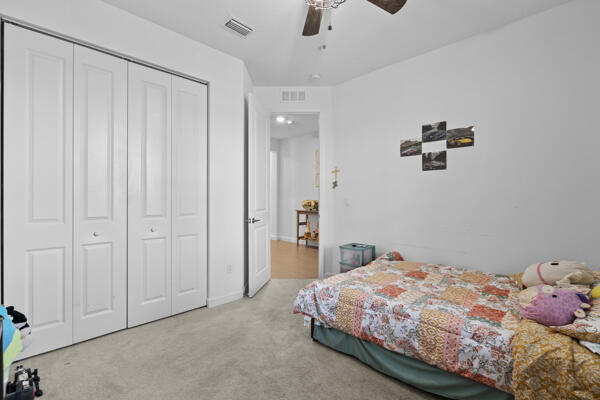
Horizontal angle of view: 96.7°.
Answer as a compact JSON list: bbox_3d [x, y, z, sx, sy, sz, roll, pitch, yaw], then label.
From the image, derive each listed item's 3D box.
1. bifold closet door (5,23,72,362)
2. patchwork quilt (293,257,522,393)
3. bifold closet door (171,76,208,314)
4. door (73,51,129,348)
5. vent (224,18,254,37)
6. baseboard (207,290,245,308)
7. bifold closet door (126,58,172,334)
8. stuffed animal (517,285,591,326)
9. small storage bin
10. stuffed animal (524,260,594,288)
[{"bbox_3d":[-1.983,-0.049,2.041,0.378,2.432,0.035,0,0,-44],"label":"bifold closet door"},{"bbox_3d":[0.993,0.825,2.316,1.440,0.370,1.480,0,0,-44],"label":"patchwork quilt"},{"bbox_3d":[-1.171,-0.049,2.836,0.387,2.432,0.035,0,0,-44],"label":"bifold closet door"},{"bbox_3d":[-1.713,-0.049,2.306,0.379,2.432,0.035,0,0,-44],"label":"door"},{"bbox_3d":[-0.592,-1.661,2.595,0.255,0.016,0.148,0,0,-44],"label":"vent"},{"bbox_3d":[-0.832,1.128,3.039,0.445,0.094,0.015,0,0,-44],"label":"baseboard"},{"bbox_3d":[-1.444,-0.049,2.569,0.374,2.432,0.035,0,0,-44],"label":"bifold closet door"},{"bbox_3d":[1.267,0.531,1.335,0.270,0.190,0.240,-10,-6,38],"label":"stuffed animal"},{"bbox_3d":[0.743,0.880,3.422,0.340,0.590,0.330,0,0,-44],"label":"small storage bin"},{"bbox_3d":[1.777,0.514,1.840,0.360,0.170,0.240,-7,-5,39],"label":"stuffed animal"}]

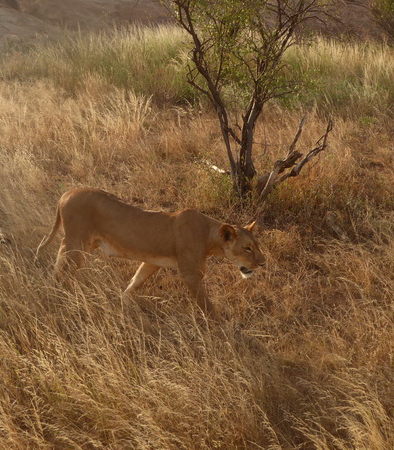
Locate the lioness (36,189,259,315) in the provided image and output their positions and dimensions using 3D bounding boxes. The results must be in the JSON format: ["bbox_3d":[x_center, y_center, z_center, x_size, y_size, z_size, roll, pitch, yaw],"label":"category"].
[{"bbox_3d":[-0.291,0.198,5.352,1.680,0.880,0.420,7,18,24],"label":"lioness"}]

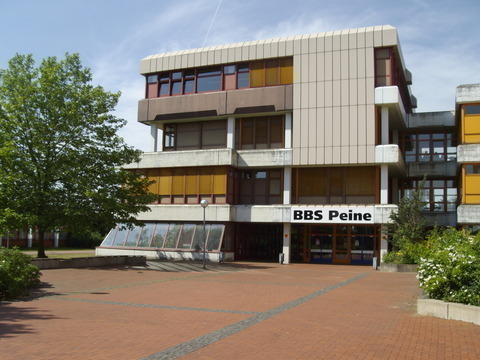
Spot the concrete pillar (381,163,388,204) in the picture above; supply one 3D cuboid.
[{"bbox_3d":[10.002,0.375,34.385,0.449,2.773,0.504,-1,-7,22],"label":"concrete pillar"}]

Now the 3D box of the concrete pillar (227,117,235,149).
[{"bbox_3d":[-0.755,-3.906,42.245,0.460,2.801,0.460,-1,-8,22],"label":"concrete pillar"}]

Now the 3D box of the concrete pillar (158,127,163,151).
[{"bbox_3d":[-6.894,-3.581,43.291,0.275,2.081,0.275,-1,-8,22],"label":"concrete pillar"}]

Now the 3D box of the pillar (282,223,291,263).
[{"bbox_3d":[3.506,4.774,37.358,0.400,3.102,0.400,-1,-8,22],"label":"pillar"}]

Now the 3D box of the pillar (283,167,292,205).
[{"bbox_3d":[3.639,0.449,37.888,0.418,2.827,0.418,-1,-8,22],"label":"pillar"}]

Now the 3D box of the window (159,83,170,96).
[{"bbox_3d":[-6.295,-7.557,41.919,1.059,1.187,0.100,-1,-7,22],"label":"window"}]

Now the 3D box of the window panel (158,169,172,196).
[{"bbox_3d":[-5.876,0.231,39.556,1.141,2.168,0.100,-1,-7,22],"label":"window panel"}]

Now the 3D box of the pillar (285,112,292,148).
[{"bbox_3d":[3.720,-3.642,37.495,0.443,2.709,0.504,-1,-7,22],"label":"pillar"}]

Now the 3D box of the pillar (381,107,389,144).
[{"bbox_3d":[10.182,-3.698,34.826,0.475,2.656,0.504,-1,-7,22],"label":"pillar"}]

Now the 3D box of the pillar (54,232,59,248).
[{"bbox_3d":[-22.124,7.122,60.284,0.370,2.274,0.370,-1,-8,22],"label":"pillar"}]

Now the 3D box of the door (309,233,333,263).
[{"bbox_3d":[6.178,5.248,37.730,1.736,2.094,0.120,-1,-7,22],"label":"door"}]

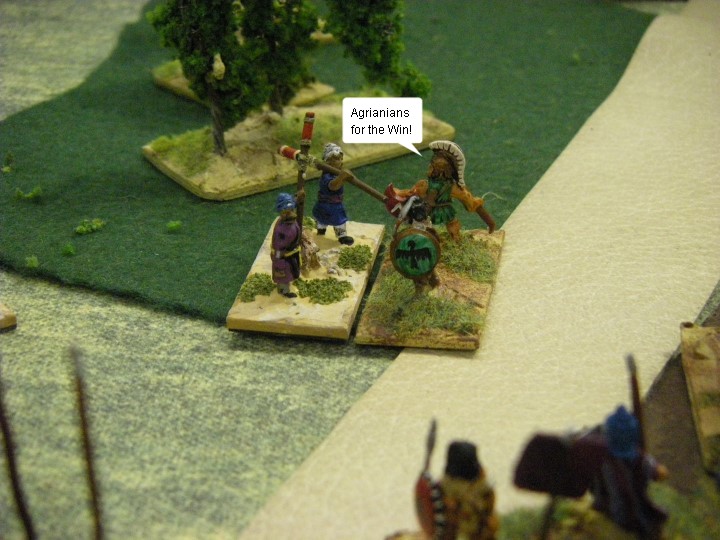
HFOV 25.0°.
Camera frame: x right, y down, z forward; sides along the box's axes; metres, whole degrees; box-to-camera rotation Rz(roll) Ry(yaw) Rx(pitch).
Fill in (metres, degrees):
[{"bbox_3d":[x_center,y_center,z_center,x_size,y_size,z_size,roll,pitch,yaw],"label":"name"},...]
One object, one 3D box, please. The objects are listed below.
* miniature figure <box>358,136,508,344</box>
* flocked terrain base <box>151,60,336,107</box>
[{"bbox_3d":[0.013,-0.007,0.274,0.021,0.022,0.041,4,28,10],"label":"miniature figure"},{"bbox_3d":[-0.027,-0.043,0.370,0.026,0.005,0.035,-21,33,-35],"label":"flocked terrain base"}]

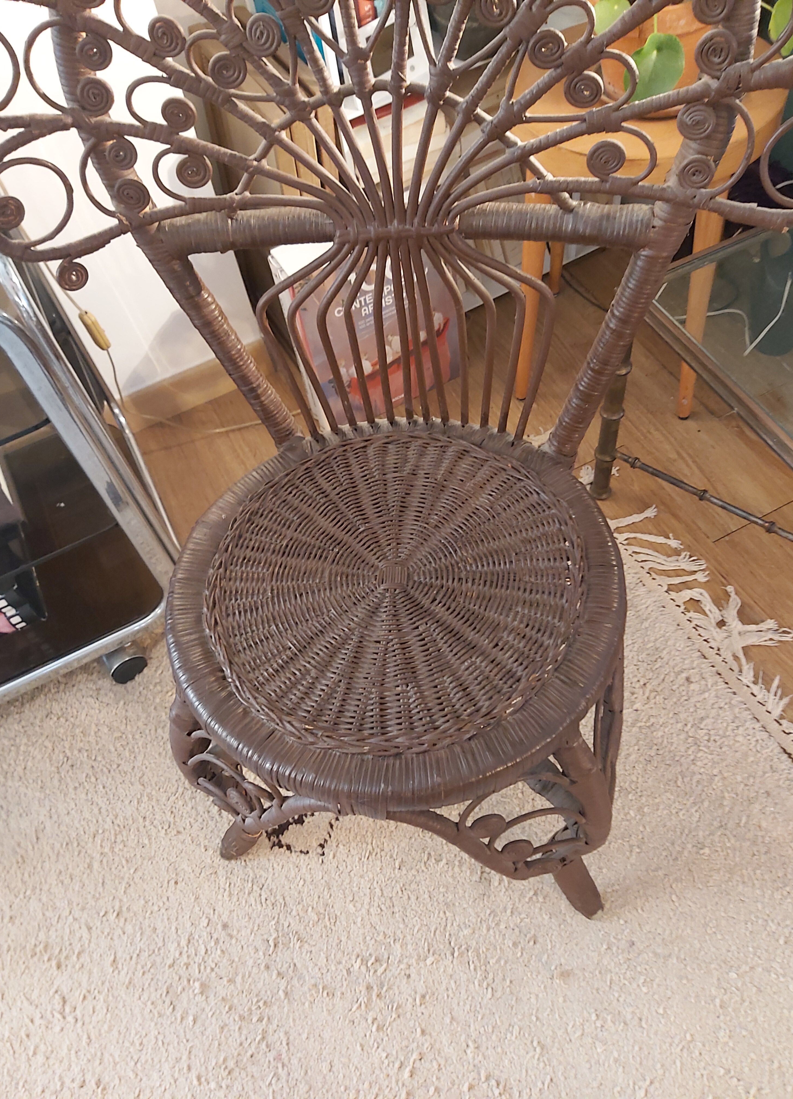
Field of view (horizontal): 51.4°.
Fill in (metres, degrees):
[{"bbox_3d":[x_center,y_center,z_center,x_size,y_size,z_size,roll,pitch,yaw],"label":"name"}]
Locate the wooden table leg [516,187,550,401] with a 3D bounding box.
[{"bbox_3d":[0.193,-0.361,1.198,0.035,0.385,0.035,6,54,8],"label":"wooden table leg"}]

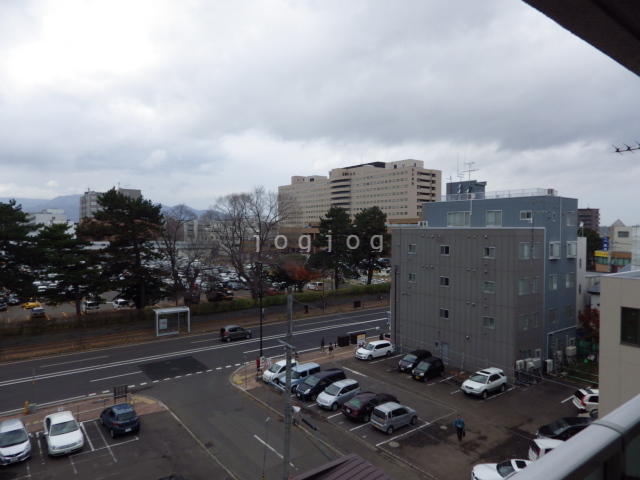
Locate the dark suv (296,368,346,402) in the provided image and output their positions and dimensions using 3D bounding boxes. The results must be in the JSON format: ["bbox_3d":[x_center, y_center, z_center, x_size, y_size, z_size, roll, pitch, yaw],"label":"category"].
[{"bbox_3d":[0.131,11.967,33.616,4.350,1.660,1.740,0,1,-36],"label":"dark suv"}]

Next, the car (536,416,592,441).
[{"bbox_3d":[16.117,12.289,25.856,4.400,1.490,1.700,0,1,2],"label":"car"}]

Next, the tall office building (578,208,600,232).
[{"bbox_3d":[179.943,-6.603,282.154,15.000,28.800,20.000,-1,2,-39],"label":"tall office building"}]

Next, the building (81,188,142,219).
[{"bbox_3d":[-133.667,-11.811,260.878,28.763,39.386,30.000,0,1,-36],"label":"building"}]

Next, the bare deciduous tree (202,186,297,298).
[{"bbox_3d":[-14.095,0.765,81.879,18.300,23.107,15.500,0,1,-10],"label":"bare deciduous tree"}]

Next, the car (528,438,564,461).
[{"bbox_3d":[14.031,12.296,23.057,3.800,1.550,1.620,0,1,2],"label":"car"}]

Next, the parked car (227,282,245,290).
[{"bbox_3d":[-19.653,10.823,94.787,1.720,1.500,4.500,0,1,-36],"label":"parked car"}]

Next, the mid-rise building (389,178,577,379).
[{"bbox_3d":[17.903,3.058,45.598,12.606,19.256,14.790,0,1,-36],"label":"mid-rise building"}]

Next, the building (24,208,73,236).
[{"bbox_3d":[-161.440,-5.002,243.383,16.000,24.000,35.000,-1,2,-39],"label":"building"}]

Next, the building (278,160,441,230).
[{"bbox_3d":[19.374,-19.188,289.811,26.000,52.000,139.000,-1,2,-39],"label":"building"}]

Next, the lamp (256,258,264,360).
[{"bbox_3d":[-5.982,7.366,40.893,0.350,10.300,1.000,-1,2,-39],"label":"lamp"}]

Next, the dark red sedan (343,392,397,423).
[{"bbox_3d":[3.906,12.098,30.333,4.600,1.430,1.730,-1,2,-36],"label":"dark red sedan"}]

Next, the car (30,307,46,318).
[{"bbox_3d":[-43.052,11.083,62.200,1.700,1.500,4.100,-1,2,-39],"label":"car"}]

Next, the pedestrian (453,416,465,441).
[{"bbox_3d":[9.024,12.148,26.280,0.620,1.670,0.420,1,1,12],"label":"pedestrian"}]

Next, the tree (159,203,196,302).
[{"bbox_3d":[-24.615,2.829,70.500,6.600,17.800,6.600,-1,2,-39],"label":"tree"}]

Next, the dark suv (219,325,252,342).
[{"bbox_3d":[-10.513,11.620,50.896,3.800,1.600,1.670,0,1,-36],"label":"dark suv"}]

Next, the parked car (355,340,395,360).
[{"bbox_3d":[6.097,11.743,44.475,4.400,1.500,1.700,-1,2,-36],"label":"parked car"}]

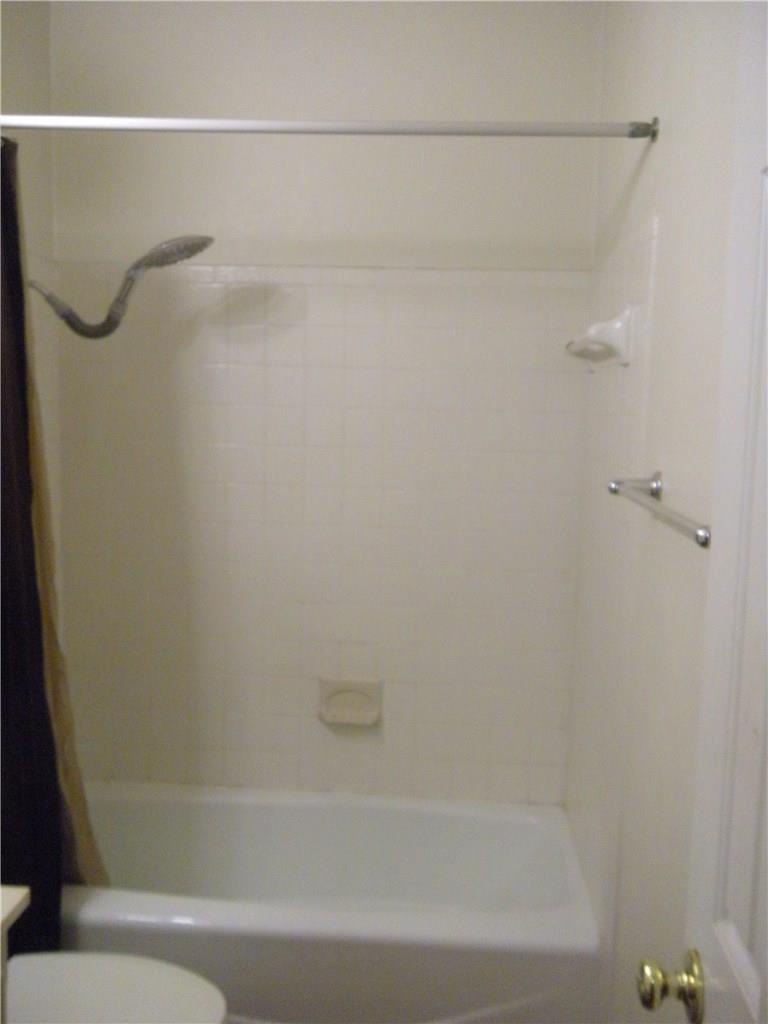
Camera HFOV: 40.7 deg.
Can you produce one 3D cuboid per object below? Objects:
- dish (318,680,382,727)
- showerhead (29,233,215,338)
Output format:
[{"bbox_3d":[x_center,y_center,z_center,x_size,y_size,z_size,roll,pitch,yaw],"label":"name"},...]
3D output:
[{"bbox_3d":[-0.095,0.540,2.916,0.176,0.116,0.079,2,7,4],"label":"dish"},{"bbox_3d":[-0.641,-0.536,2.460,0.475,0.243,0.130,2,7,4],"label":"showerhead"}]

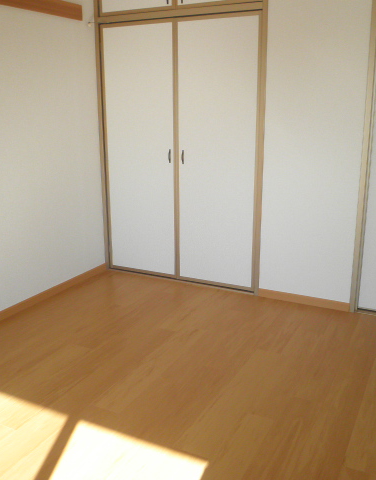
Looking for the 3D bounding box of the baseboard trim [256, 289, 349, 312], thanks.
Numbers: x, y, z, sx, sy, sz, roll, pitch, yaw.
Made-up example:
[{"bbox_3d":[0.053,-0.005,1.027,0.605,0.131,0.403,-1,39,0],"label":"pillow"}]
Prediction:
[{"bbox_3d":[0.760,0.390,3.164,0.603,0.060,0.016,8,17,26],"label":"baseboard trim"}]

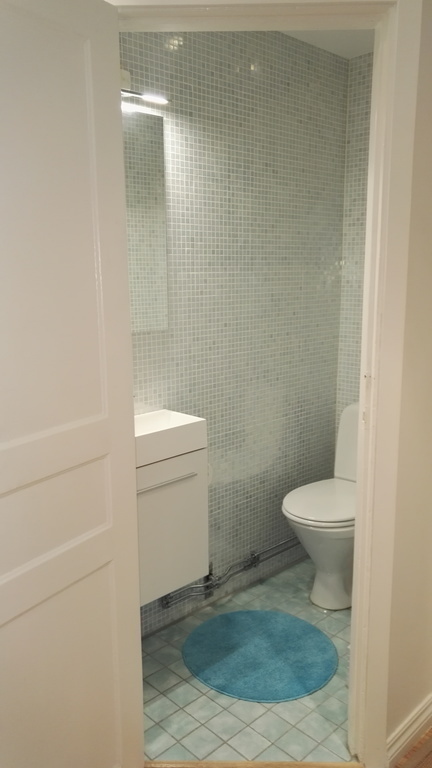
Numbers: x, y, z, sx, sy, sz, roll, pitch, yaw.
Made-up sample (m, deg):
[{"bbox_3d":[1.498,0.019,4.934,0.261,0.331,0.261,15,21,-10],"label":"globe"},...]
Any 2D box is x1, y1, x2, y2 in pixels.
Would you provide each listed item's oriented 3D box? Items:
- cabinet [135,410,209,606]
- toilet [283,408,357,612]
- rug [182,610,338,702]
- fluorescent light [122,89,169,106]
[{"bbox_3d":[-0.267,0.430,1.954,0.418,0.592,0.241,-9,13,-41],"label":"cabinet"},{"bbox_3d":[0.569,0.530,2.526,0.658,0.836,0.393,-9,13,-41],"label":"toilet"},{"bbox_3d":[0.168,1.023,2.093,0.561,0.015,0.556,-1,10,0],"label":"rug"},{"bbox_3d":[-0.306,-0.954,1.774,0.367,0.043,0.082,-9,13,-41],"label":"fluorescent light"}]

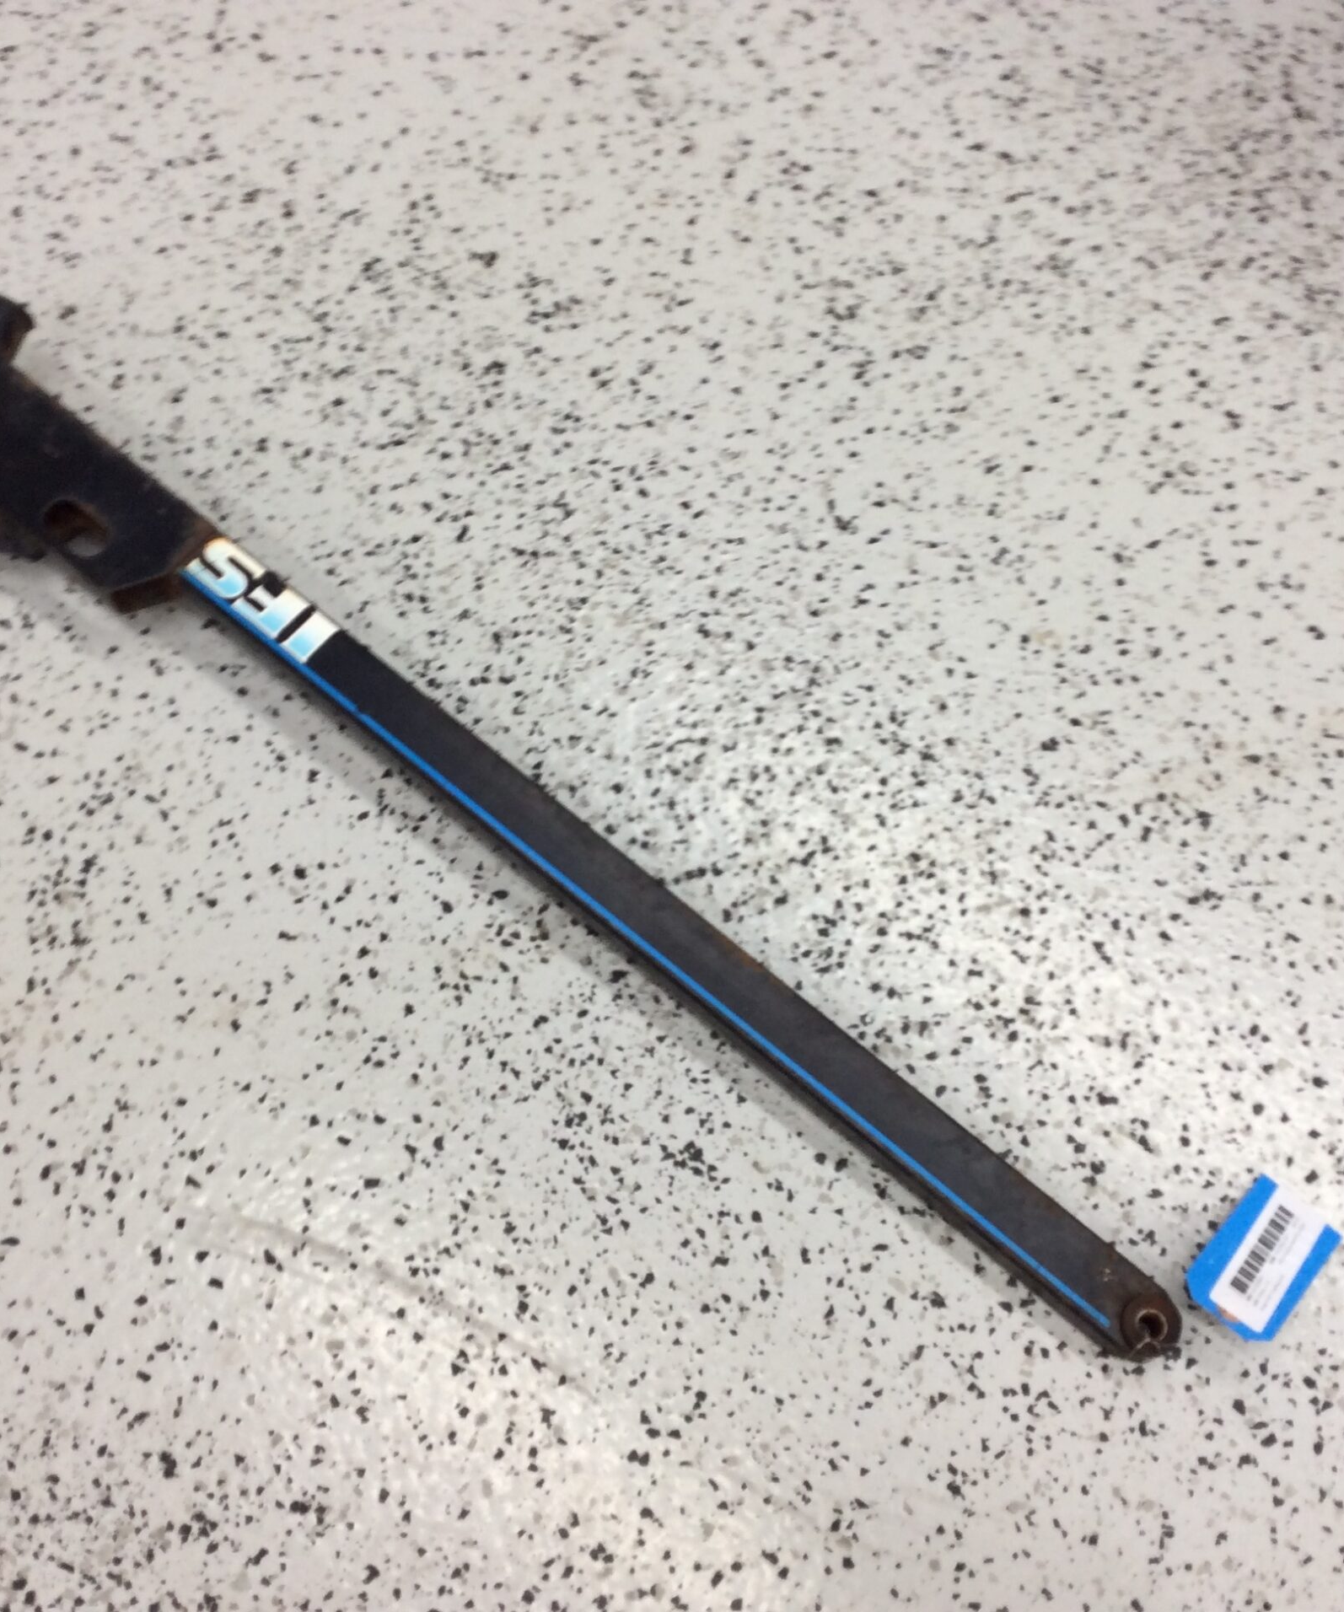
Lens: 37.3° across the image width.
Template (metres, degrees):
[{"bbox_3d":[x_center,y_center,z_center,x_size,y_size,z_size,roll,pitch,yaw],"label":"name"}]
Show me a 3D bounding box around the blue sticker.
[{"bbox_3d":[0.249,0.192,0.840,0.044,0.002,0.063,35,73,10],"label":"blue sticker"}]

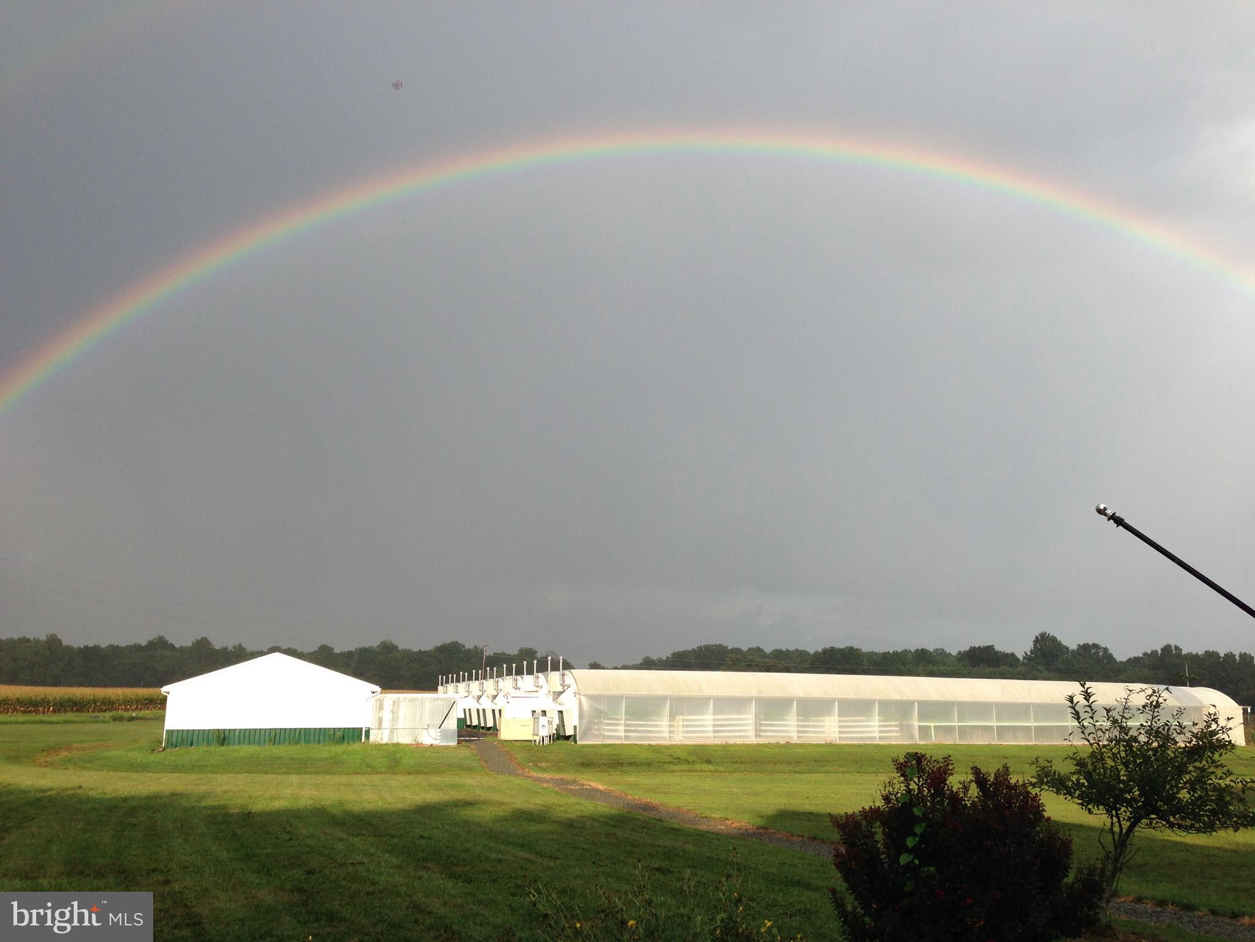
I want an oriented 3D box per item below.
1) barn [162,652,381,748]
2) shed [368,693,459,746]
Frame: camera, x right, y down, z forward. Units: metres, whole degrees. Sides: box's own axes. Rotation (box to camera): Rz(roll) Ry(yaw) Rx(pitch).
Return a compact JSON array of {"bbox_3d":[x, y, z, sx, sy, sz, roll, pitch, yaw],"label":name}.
[{"bbox_3d":[-18.819,11.967,62.468,9.950,4.480,12.500,4,-12,-19],"label":"barn"},{"bbox_3d":[-11.014,12.539,60.472,4.270,2.520,3.200,4,-12,-19],"label":"shed"}]

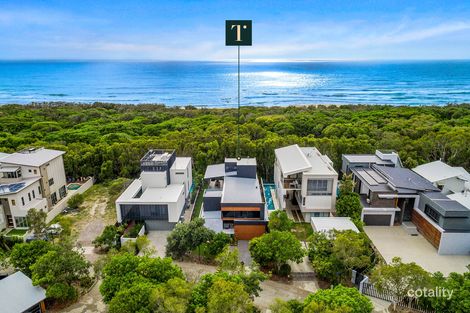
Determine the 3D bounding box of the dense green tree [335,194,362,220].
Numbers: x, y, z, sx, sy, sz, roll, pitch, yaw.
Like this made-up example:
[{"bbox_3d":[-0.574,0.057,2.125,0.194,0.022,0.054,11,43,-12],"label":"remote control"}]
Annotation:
[{"bbox_3d":[20.000,8.824,55.247,4.600,4.600,4.500,0,17,0],"label":"dense green tree"}]

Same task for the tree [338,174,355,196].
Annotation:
[{"bbox_3d":[21.590,6.640,60.640,2.950,6.700,2.950,0,17,0],"label":"tree"}]

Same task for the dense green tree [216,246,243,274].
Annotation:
[{"bbox_3d":[-0.740,14.410,42.270,3.500,4.570,3.500,0,17,0],"label":"dense green tree"}]

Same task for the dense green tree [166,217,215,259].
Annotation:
[{"bbox_3d":[-6.400,11.504,45.191,6.800,5.400,6.400,0,17,0],"label":"dense green tree"}]

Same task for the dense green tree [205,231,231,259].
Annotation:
[{"bbox_3d":[-2.500,12.356,45.140,3.700,3.800,3.600,0,17,0],"label":"dense green tree"}]

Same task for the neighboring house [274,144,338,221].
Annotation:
[{"bbox_3d":[13.900,4.630,64.260,9.800,10.300,18.500,0,17,0],"label":"neighboring house"}]

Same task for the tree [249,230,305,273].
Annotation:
[{"bbox_3d":[5.730,13.560,43.670,7.700,5.370,7.700,0,17,0],"label":"tree"}]

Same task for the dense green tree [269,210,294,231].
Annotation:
[{"bbox_3d":[7.780,11.320,52.570,4.330,4.410,4.330,0,17,0],"label":"dense green tree"}]

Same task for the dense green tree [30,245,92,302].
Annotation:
[{"bbox_3d":[-20.500,13.514,37.648,6.600,6.000,6.300,0,17,0],"label":"dense green tree"}]

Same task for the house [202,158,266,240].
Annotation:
[{"bbox_3d":[-0.250,6.456,56.140,10.700,8.600,17.500,0,17,0],"label":"house"}]

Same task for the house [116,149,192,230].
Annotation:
[{"bbox_3d":[-13.600,5.084,57.705,9.400,10.300,19.300,0,17,0],"label":"house"}]

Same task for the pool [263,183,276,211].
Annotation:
[{"bbox_3d":[7.400,8.702,65.151,2.400,1.000,12.600,0,17,0],"label":"pool"}]

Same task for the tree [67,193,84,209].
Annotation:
[{"bbox_3d":[-31.960,8.810,62.800,3.250,3.170,3.250,0,17,0],"label":"tree"}]

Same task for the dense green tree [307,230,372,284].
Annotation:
[{"bbox_3d":[13.400,12.715,40.750,8.000,5.700,6.800,0,17,0],"label":"dense green tree"}]

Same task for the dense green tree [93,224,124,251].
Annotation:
[{"bbox_3d":[-19.750,12.720,49.020,4.690,3.820,4.690,0,17,0],"label":"dense green tree"}]

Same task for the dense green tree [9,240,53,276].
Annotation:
[{"bbox_3d":[-26.930,14.030,41.520,5.300,5.600,5.300,0,17,0],"label":"dense green tree"}]

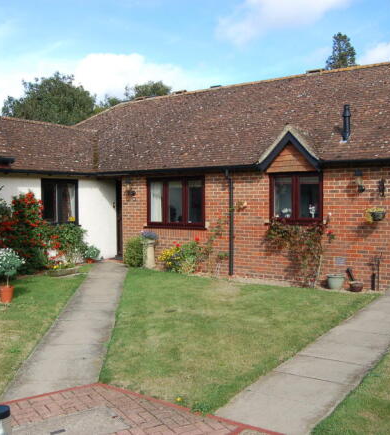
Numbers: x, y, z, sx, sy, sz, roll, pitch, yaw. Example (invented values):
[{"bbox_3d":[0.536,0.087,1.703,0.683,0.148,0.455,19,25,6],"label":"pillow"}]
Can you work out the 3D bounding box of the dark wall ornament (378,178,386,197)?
[{"bbox_3d":[3.593,-0.578,9.457,0.135,0.365,0.060,1,2,32],"label":"dark wall ornament"}]

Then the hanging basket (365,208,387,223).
[{"bbox_3d":[3.391,-0.032,9.177,0.360,0.240,0.260,1,3,32],"label":"hanging basket"}]

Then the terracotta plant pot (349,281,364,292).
[{"bbox_3d":[3.070,1.316,9.327,0.260,0.180,0.260,-1,2,0],"label":"terracotta plant pot"}]

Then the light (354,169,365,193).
[{"bbox_3d":[3.126,-0.688,9.280,0.160,0.450,0.250,1,3,33],"label":"light"}]

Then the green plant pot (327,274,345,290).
[{"bbox_3d":[2.743,1.260,9.521,0.345,0.280,0.345,-1,2,0],"label":"green plant pot"}]

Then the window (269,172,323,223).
[{"bbox_3d":[2.080,-0.380,10.160,1.180,1.070,0.100,1,3,33],"label":"window"}]

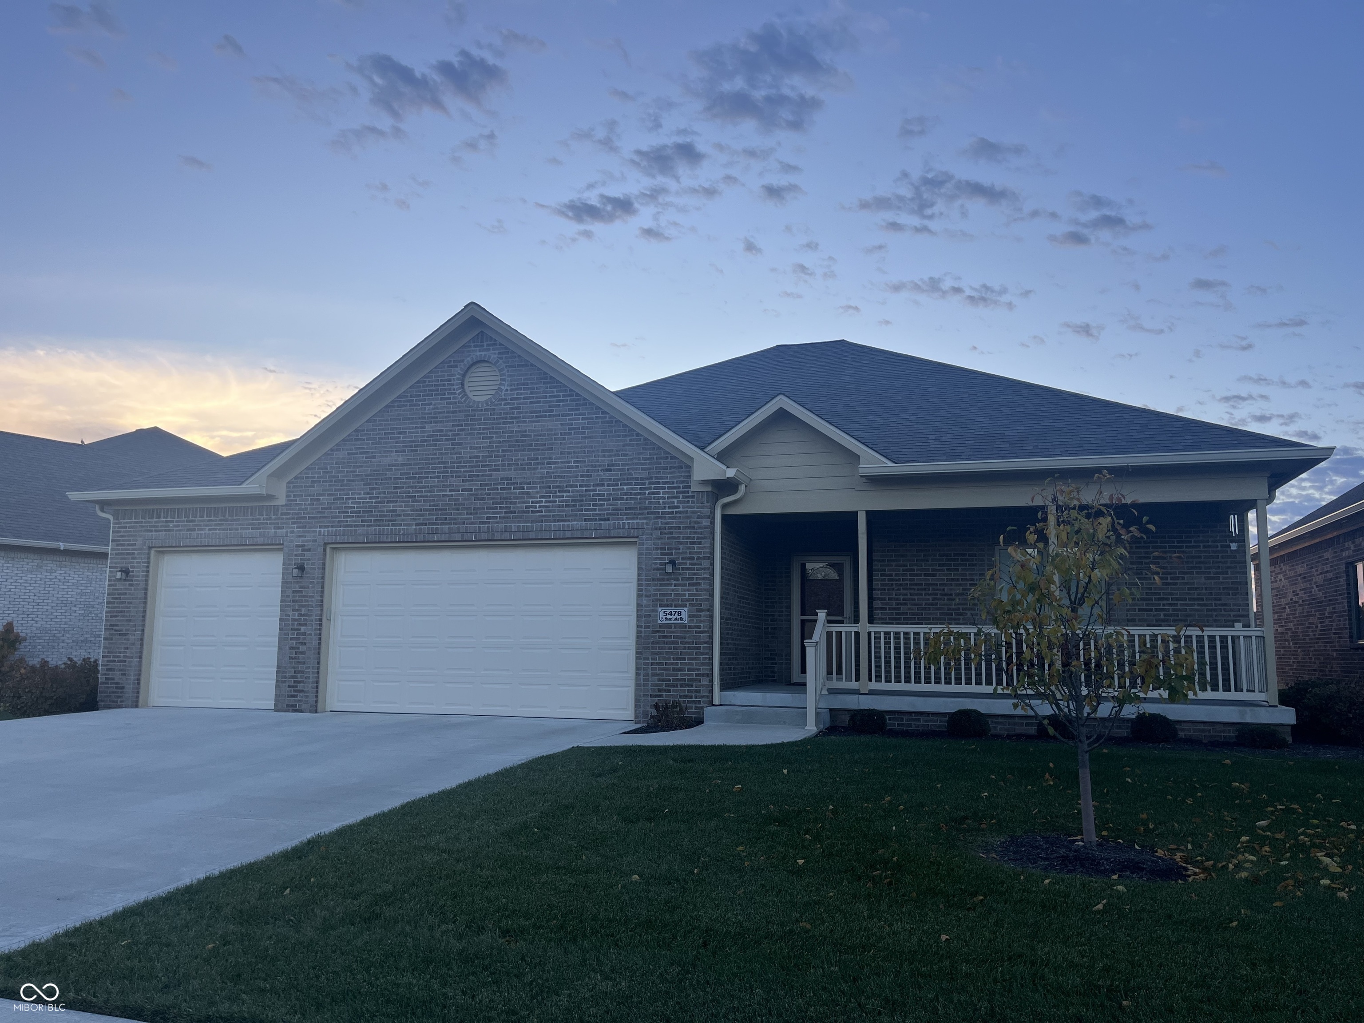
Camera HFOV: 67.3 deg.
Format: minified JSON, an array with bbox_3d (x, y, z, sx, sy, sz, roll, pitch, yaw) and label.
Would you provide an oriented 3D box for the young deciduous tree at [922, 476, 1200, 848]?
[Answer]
[{"bbox_3d":[2.597,1.017,7.131,1.790,2.543,1.750,-2,-7,18],"label":"young deciduous tree"}]

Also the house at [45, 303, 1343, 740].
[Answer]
[{"bbox_3d":[0.690,0.112,19.810,17.670,6.760,13.500,-2,-7,18],"label":"house"}]

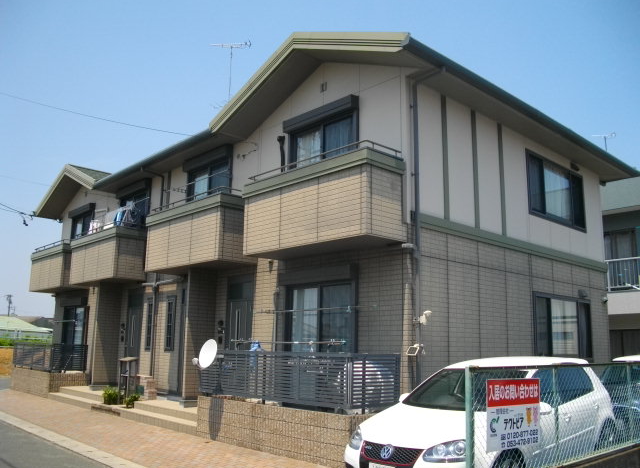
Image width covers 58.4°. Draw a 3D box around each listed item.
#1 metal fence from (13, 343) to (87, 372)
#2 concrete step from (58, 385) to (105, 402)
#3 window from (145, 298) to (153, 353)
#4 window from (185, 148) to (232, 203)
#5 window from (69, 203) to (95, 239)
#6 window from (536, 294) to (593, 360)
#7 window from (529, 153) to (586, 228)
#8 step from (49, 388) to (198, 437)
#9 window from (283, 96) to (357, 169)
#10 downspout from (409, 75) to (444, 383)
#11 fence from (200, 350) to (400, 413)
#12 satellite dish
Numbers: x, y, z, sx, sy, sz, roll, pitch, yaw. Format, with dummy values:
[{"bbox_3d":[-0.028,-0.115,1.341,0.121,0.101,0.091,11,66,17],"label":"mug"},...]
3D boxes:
[{"bbox_3d":[-8.407,3.810,17.759,1.040,0.740,3.580,11,-15,-42],"label":"metal fence"},{"bbox_3d":[-5.928,4.290,15.356,0.900,0.150,3.300,11,-15,-42],"label":"concrete step"},{"bbox_3d":[-4.217,2.246,14.325,0.100,1.330,0.440,11,-15,-42],"label":"window"},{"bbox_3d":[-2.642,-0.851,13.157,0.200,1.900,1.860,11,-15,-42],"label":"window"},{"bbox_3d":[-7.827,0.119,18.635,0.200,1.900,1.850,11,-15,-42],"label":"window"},{"bbox_3d":[5.055,1.933,11.752,2.660,1.320,0.110,11,-15,-42],"label":"window"},{"bbox_3d":[5.114,-0.858,12.302,2.660,1.330,0.110,11,-15,-42],"label":"window"},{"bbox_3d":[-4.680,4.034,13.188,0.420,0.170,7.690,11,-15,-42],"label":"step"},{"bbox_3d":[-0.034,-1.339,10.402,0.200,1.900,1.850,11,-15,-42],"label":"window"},{"bbox_3d":[1.625,0.330,8.345,0.100,5.800,0.630,11,-15,-42],"label":"downspout"},{"bbox_3d":[-0.515,2.334,9.421,1.040,0.780,3.770,11,-15,-42],"label":"fence"},{"bbox_3d":[-1.957,2.063,9.846,0.300,0.540,0.480,11,-15,-42],"label":"satellite dish"}]

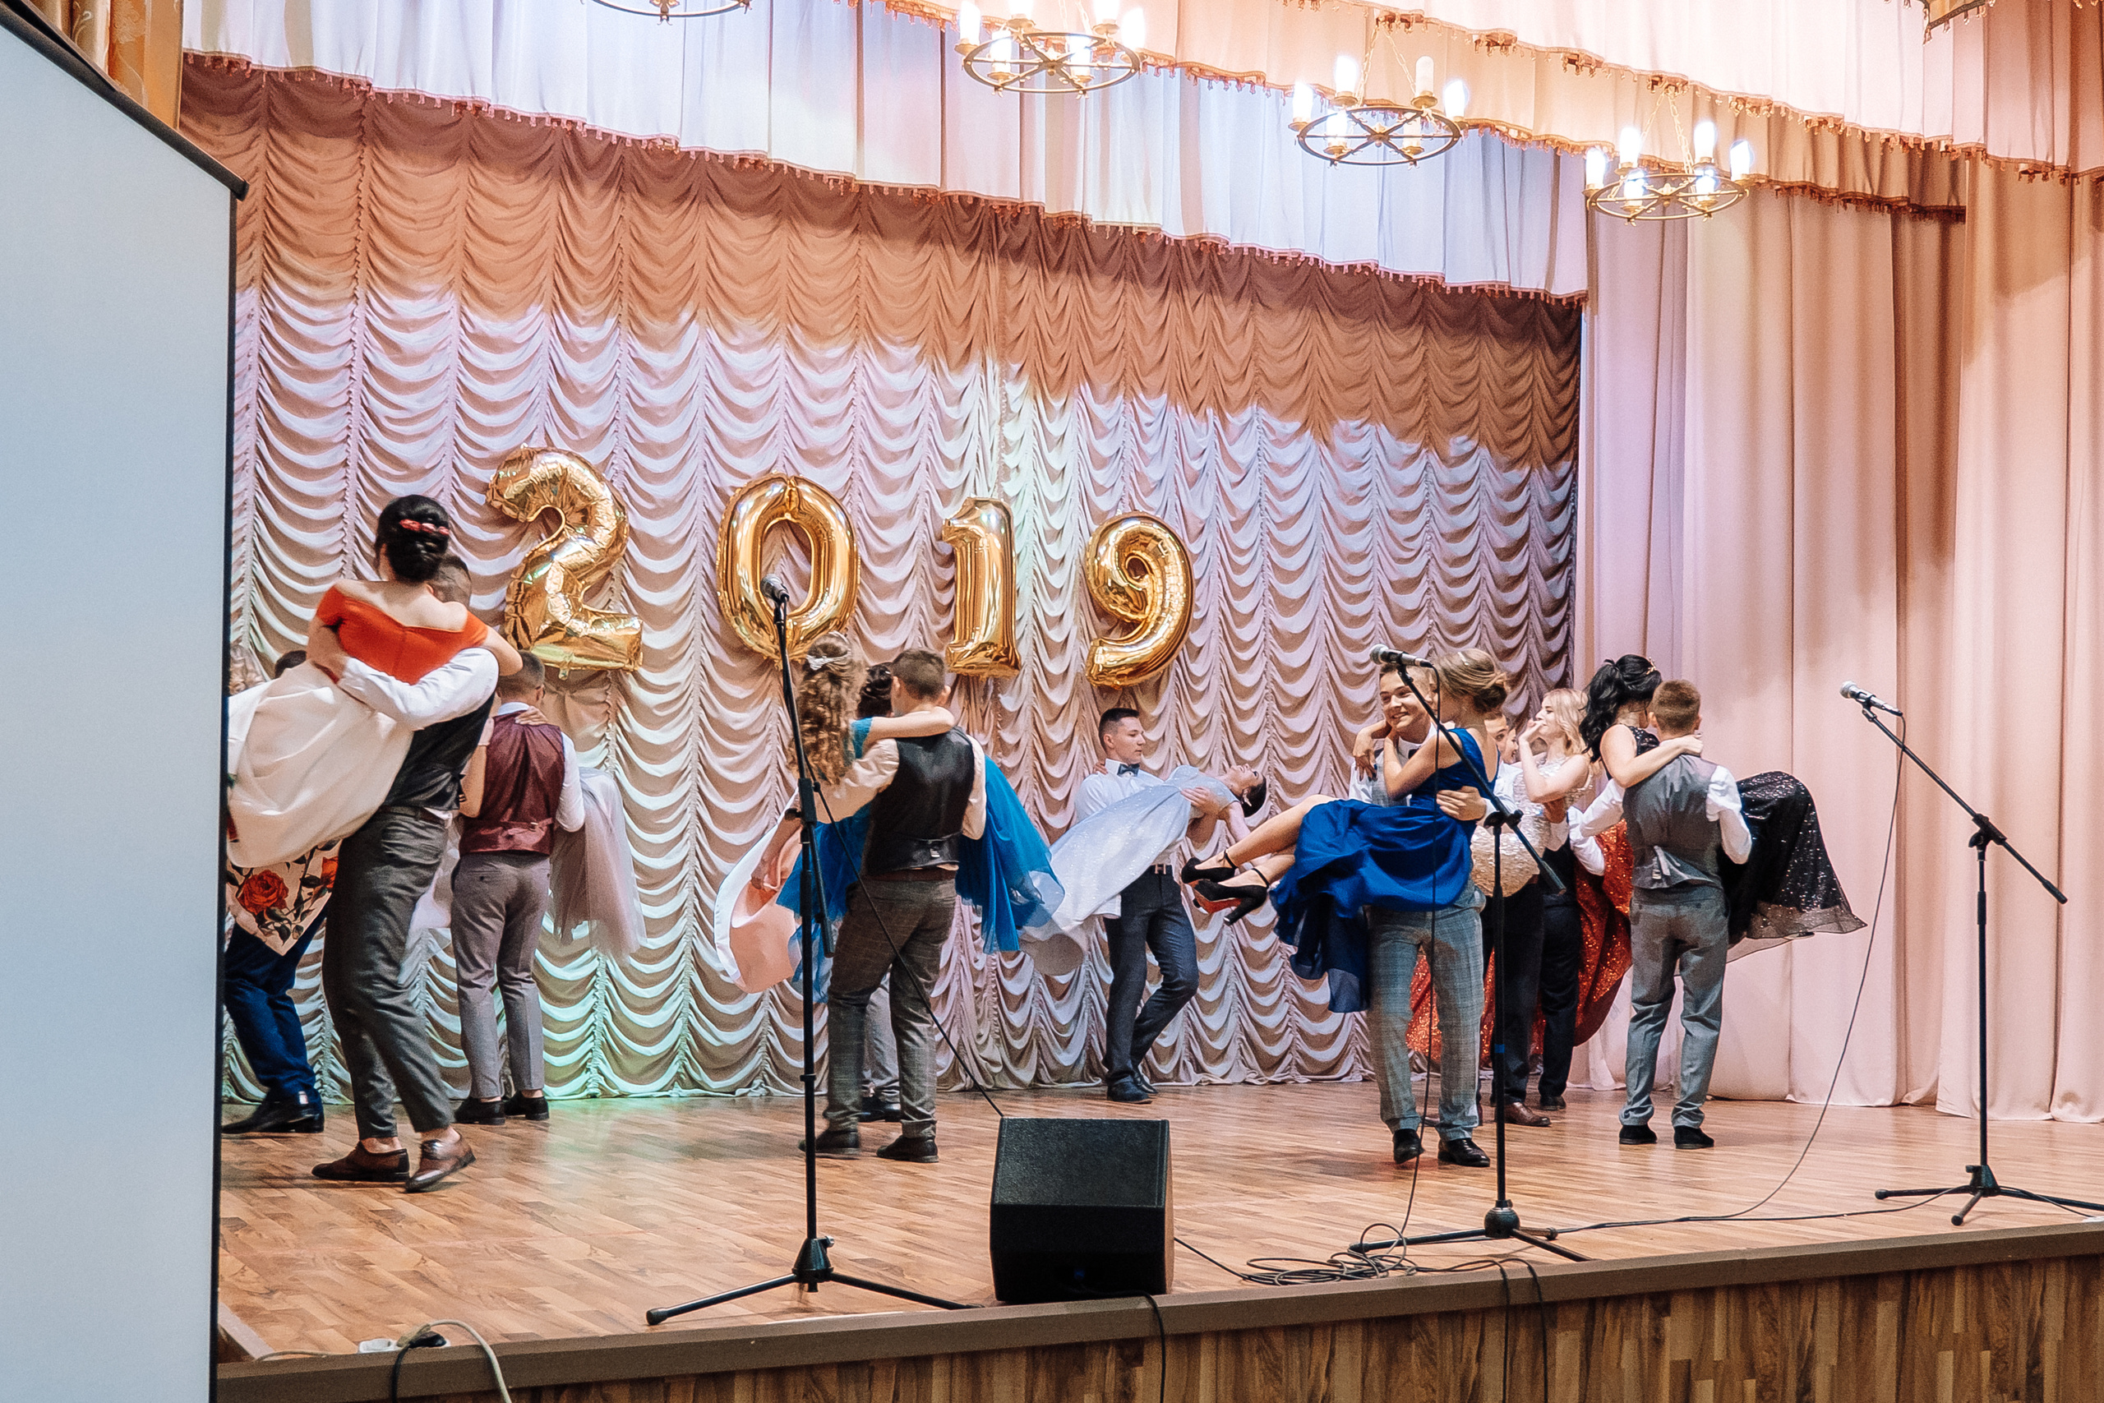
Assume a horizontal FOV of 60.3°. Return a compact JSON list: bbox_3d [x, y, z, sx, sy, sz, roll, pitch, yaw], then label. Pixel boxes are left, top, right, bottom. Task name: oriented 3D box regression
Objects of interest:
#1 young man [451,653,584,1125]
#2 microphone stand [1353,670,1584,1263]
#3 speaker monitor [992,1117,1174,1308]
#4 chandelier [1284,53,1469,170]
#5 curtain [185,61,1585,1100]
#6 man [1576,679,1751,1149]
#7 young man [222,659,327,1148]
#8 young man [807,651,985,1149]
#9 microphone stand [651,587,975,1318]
[{"bbox_3d":[-2.107,0.731,7.179,0.520,1.790,0.460,5,-8,-30],"label":"young man"},{"bbox_3d":[1.103,0.625,4.568,0.580,1.460,0.620,6,-9,-37],"label":"microphone stand"},{"bbox_3d":[0.082,1.069,3.864,0.360,0.370,0.380,0,-7,9],"label":"speaker monitor"},{"bbox_3d":[1.106,-1.989,6.111,0.580,0.240,0.580,1,-7,0],"label":"chandelier"},{"bbox_3d":[-0.312,-0.361,8.808,7.350,4.420,0.250,4,-8,-23],"label":"curtain"},{"bbox_3d":[2.349,0.800,7.008,0.580,1.760,0.480,-2,-8,21],"label":"man"},{"bbox_3d":[-2.806,0.672,6.602,0.520,1.740,0.520,4,-8,-21],"label":"young man"},{"bbox_3d":[-0.535,0.685,6.361,0.570,1.730,0.500,3,-7,-17],"label":"young man"},{"bbox_3d":[-0.500,0.515,3.903,0.600,1.460,0.580,3,-7,-14],"label":"microphone stand"}]

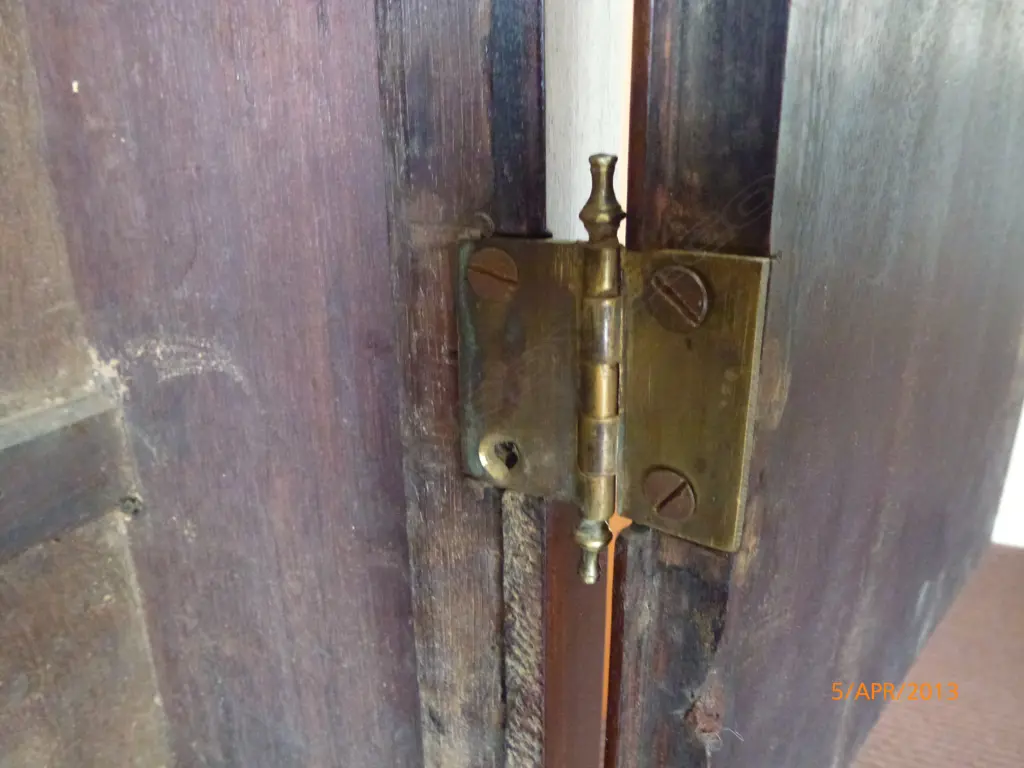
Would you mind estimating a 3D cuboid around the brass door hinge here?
[{"bbox_3d":[0.017,0.000,0.167,0.076,0.103,0.010,9,18,28],"label":"brass door hinge"}]

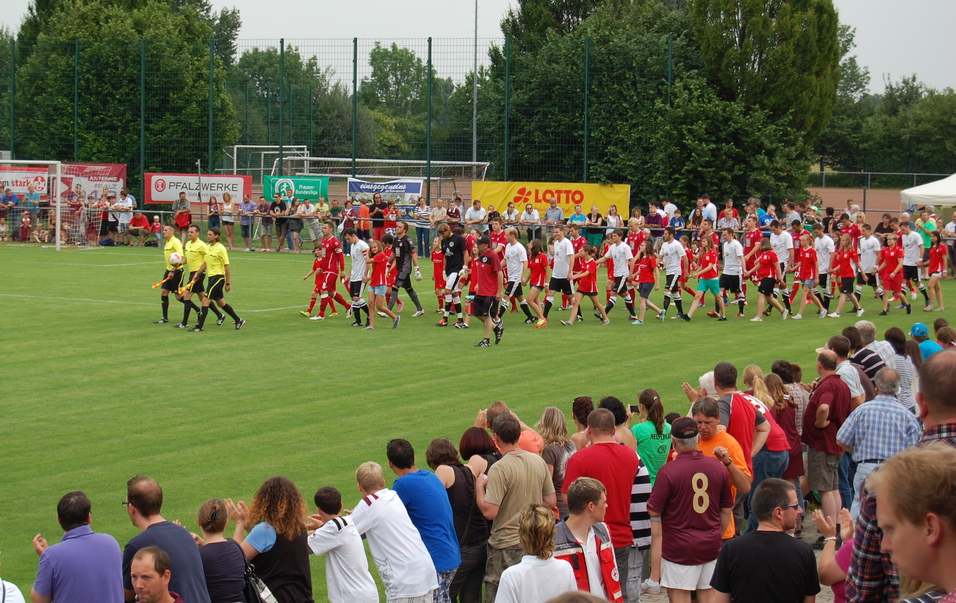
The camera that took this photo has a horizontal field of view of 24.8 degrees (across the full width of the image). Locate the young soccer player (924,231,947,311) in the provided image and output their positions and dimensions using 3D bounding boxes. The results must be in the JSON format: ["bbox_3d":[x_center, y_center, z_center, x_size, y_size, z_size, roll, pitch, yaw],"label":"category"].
[{"bbox_3d":[9.355,-0.624,44.474,0.430,1.620,0.430,-2,5,-38],"label":"young soccer player"}]

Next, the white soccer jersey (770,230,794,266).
[{"bbox_3d":[6.044,-1.063,43.200,0.270,0.690,0.480,-1,4,-30],"label":"white soccer jersey"}]

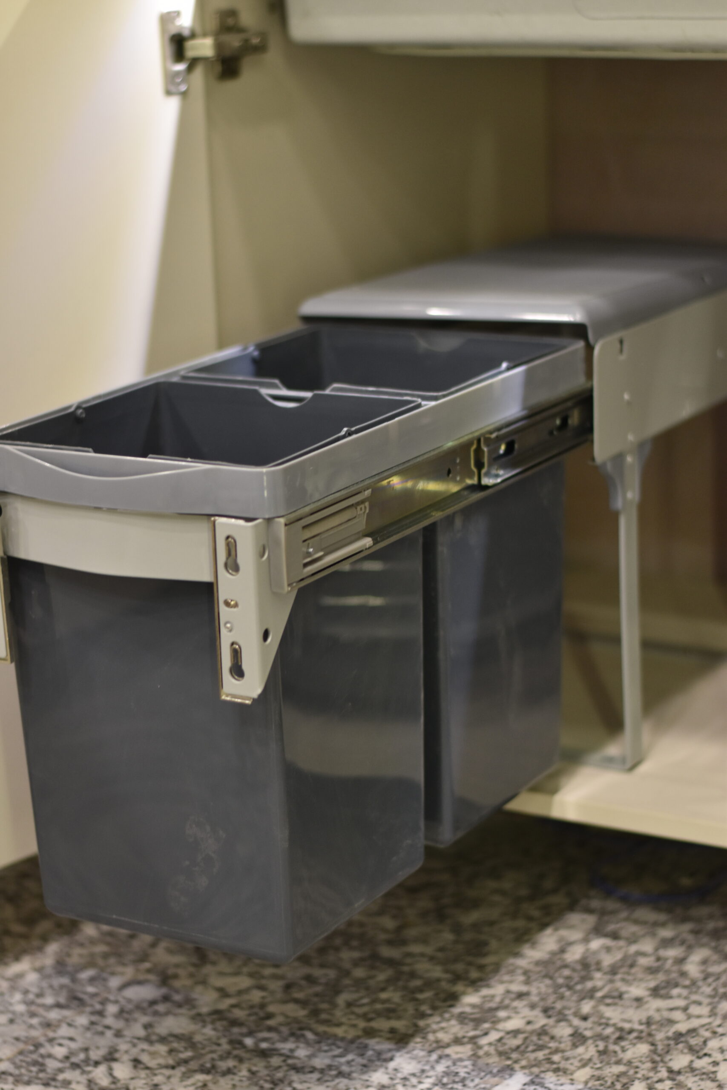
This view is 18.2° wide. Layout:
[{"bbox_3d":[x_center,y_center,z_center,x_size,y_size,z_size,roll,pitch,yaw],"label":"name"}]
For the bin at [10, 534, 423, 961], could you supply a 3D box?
[{"bbox_3d":[-0.095,0.075,1.518,0.212,0.329,0.207,6,17,30],"label":"bin"}]

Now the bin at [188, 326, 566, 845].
[{"bbox_3d":[0.015,0.021,1.701,0.212,0.329,0.208,6,17,30],"label":"bin"}]

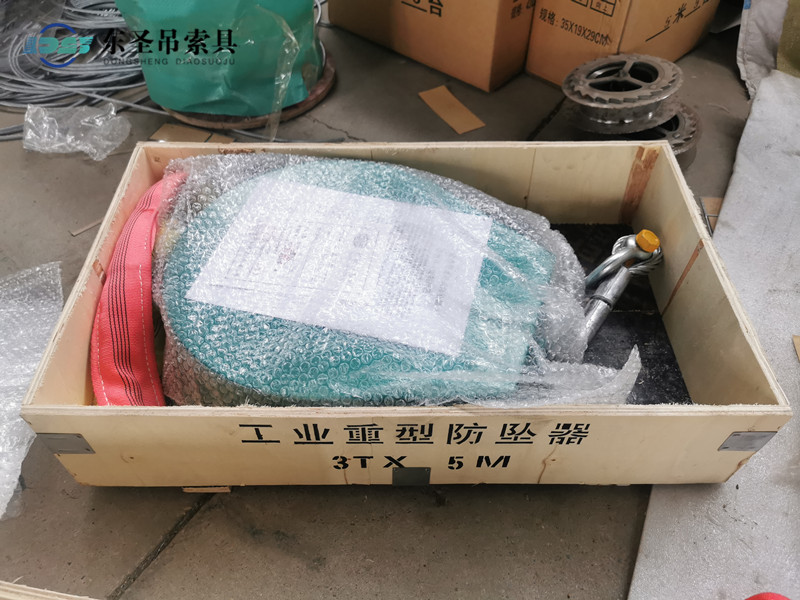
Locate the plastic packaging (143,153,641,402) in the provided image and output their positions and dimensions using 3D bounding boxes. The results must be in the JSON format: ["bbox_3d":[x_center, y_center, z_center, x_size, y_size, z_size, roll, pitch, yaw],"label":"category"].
[{"bbox_3d":[-0.018,-0.011,0.752,0.547,0.138,0.374,0,49,0],"label":"plastic packaging"}]

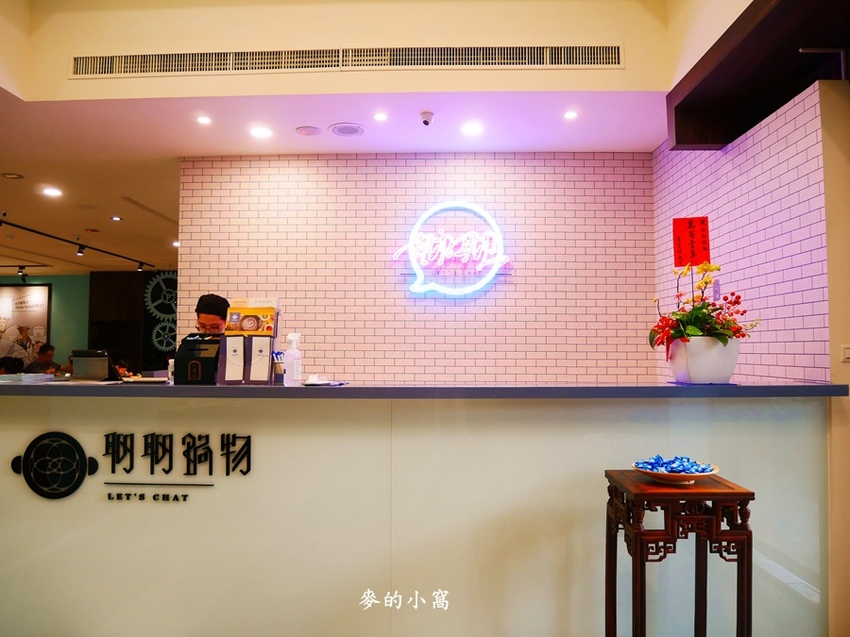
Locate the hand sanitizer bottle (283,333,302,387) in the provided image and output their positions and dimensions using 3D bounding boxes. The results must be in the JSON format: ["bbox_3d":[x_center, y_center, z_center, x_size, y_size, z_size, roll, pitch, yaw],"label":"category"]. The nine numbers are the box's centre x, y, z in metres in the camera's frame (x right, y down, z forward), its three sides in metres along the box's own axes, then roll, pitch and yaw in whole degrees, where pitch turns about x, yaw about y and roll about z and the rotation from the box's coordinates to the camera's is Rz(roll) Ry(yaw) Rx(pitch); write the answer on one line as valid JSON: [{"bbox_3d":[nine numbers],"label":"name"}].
[{"bbox_3d":[-0.556,0.176,2.488,0.080,0.226,0.075,0,-3,0],"label":"hand sanitizer bottle"}]

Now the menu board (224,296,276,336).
[{"bbox_3d":[-0.786,-0.007,2.670,0.215,0.175,0.070,0,-3,2],"label":"menu board"}]

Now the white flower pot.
[{"bbox_3d":[1.253,0.189,2.646,0.250,0.210,0.250,0,-3,2],"label":"white flower pot"}]

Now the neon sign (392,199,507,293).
[{"bbox_3d":[0.199,-0.542,4.500,0.890,0.710,0.070,0,-3,2],"label":"neon sign"}]

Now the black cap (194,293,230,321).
[{"bbox_3d":[-1.139,-0.065,3.165,0.180,0.130,0.200,0,15,-4],"label":"black cap"}]

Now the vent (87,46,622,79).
[{"bbox_3d":[-0.511,-1.548,3.546,3.372,0.155,0.050,0,-3,3],"label":"vent"}]

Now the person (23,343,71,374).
[{"bbox_3d":[-4.260,0.932,6.596,0.650,1.280,0.580,-2,-4,39],"label":"person"}]

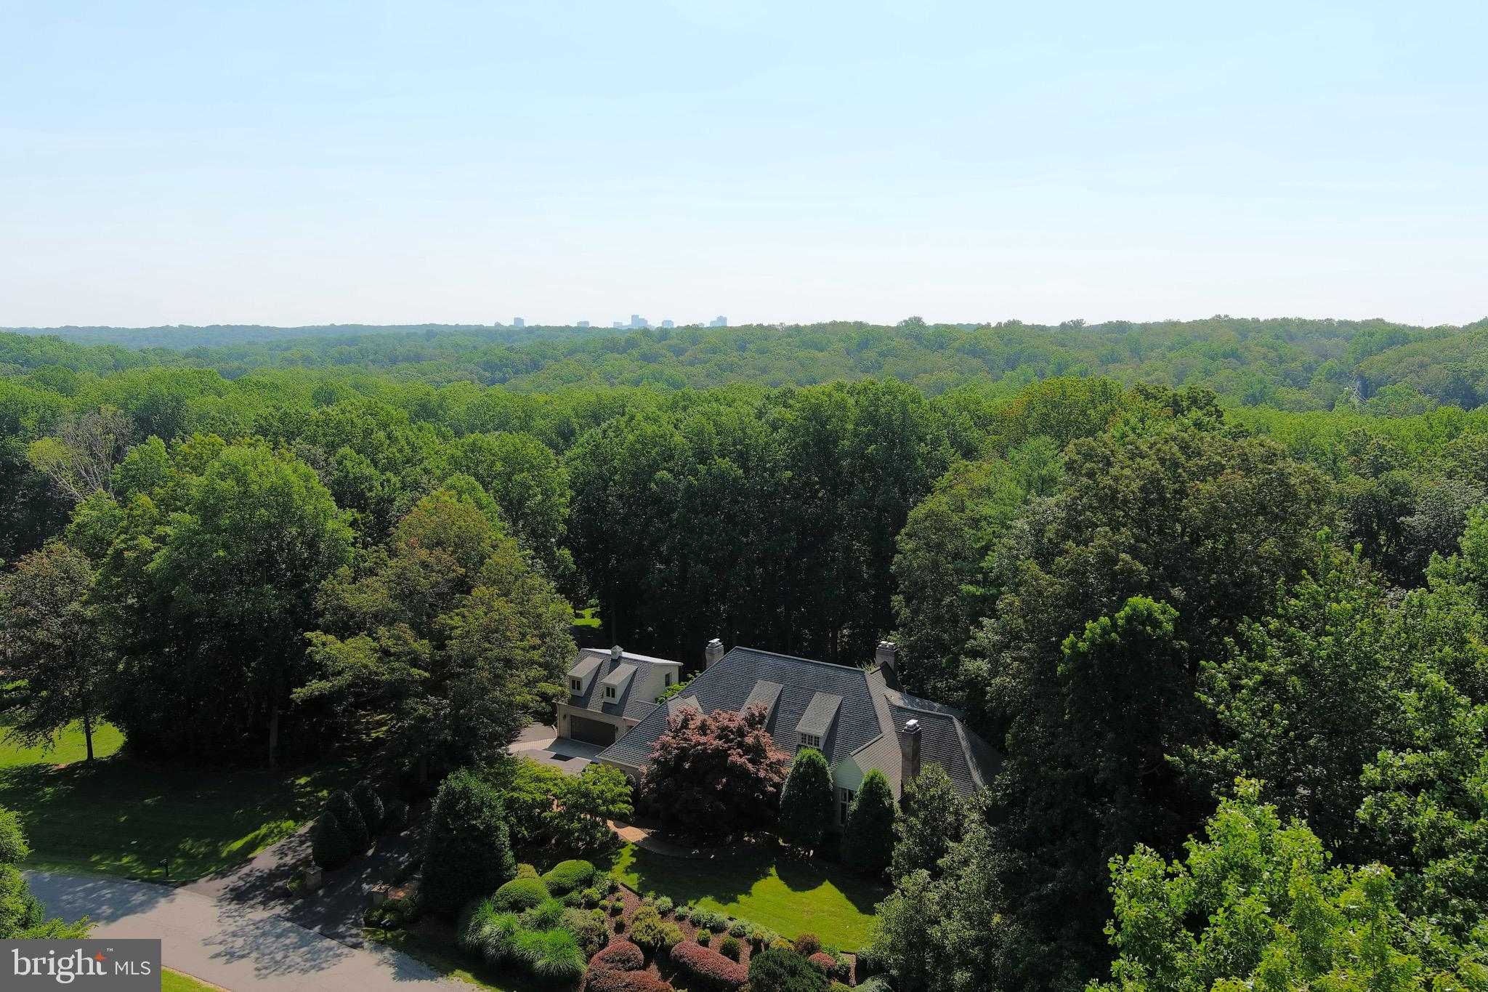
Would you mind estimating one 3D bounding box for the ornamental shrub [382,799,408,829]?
[{"bbox_3d":[-25.090,22.730,85.920,2.010,1.900,2.010,0,8,0],"label":"ornamental shrub"}]

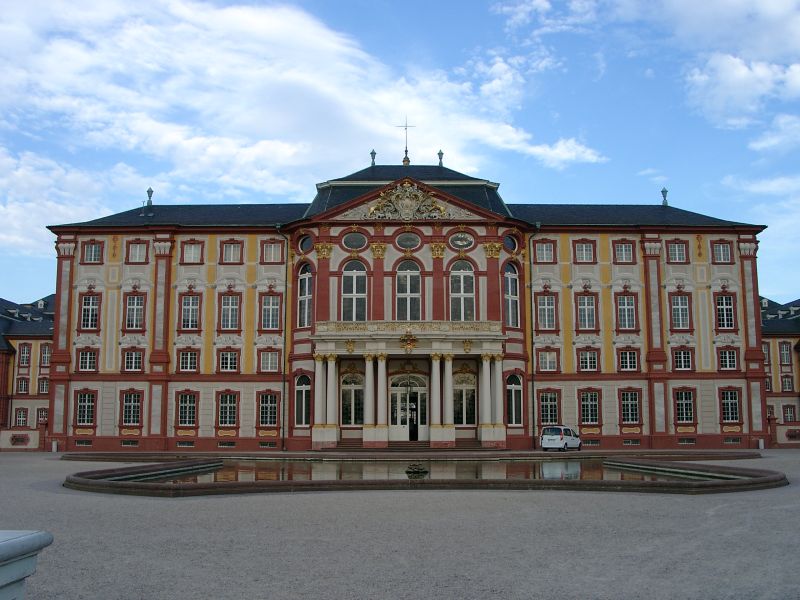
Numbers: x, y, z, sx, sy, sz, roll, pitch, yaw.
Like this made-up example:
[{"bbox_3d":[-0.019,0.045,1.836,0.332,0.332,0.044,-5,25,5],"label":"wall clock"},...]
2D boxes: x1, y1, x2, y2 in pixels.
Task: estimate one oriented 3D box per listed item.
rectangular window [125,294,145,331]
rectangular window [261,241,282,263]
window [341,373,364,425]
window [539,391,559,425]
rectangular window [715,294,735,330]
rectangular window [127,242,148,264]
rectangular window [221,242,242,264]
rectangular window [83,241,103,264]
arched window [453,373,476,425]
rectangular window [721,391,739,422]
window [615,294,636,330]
[{"bbox_3d":[-21.273,1.028,63.105,1.501,2.775,0.200,0,-8,-1],"label":"rectangular window"},{"bbox_3d":[-10.168,-3.785,62.423,1.583,1.672,0.250,0,-8,-1],"label":"rectangular window"},{"bbox_3d":[-3.540,7.479,59.192,1.792,3.931,0.300,0,-7,-1],"label":"window"},{"bbox_3d":[11.908,8.616,62.631,1.424,2.629,0.200,0,-8,-1],"label":"window"},{"bbox_3d":[25.803,1.004,62.377,1.450,2.740,0.250,0,-8,-1],"label":"rectangular window"},{"bbox_3d":[-21.403,-3.798,64.253,1.520,1.710,0.250,0,-8,-1],"label":"rectangular window"},{"bbox_3d":[-13.425,-3.731,62.831,1.488,1.649,0.250,0,-7,-1],"label":"rectangular window"},{"bbox_3d":[-24.903,-3.813,63.721,1.466,1.734,0.200,0,-8,-1],"label":"rectangular window"},{"bbox_3d":[4.882,7.491,59.290,1.843,3.937,0.300,0,-7,-1],"label":"arched window"},{"bbox_3d":[26.922,8.693,64.042,1.470,2.560,0.250,0,-8,0],"label":"rectangular window"},{"bbox_3d":[18.074,1.008,62.595,1.340,2.757,0.250,0,-7,-1],"label":"window"}]

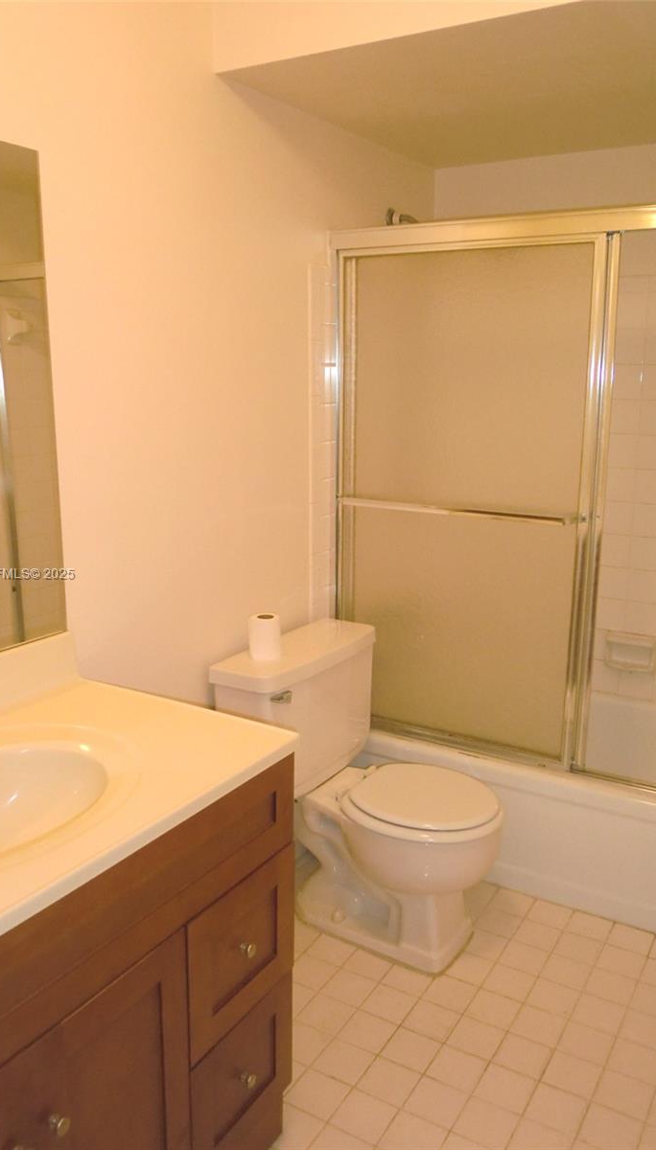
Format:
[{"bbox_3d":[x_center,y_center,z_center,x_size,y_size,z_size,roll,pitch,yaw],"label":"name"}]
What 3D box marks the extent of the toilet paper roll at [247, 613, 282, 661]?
[{"bbox_3d":[-0.163,0.163,2.257,0.088,0.104,0.088,0,12,0],"label":"toilet paper roll"}]

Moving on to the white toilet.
[{"bbox_3d":[0.134,0.589,2.304,0.680,0.745,0.550,8,14,30],"label":"white toilet"}]

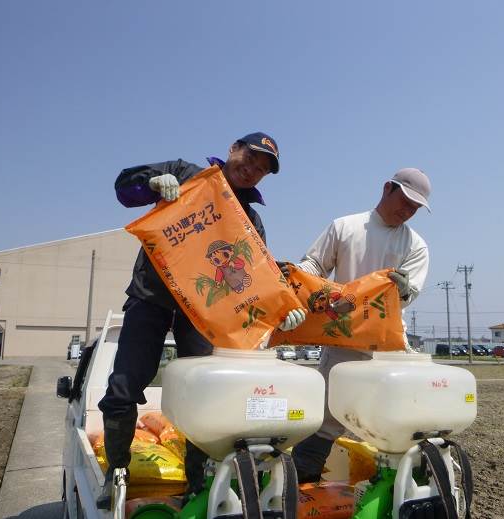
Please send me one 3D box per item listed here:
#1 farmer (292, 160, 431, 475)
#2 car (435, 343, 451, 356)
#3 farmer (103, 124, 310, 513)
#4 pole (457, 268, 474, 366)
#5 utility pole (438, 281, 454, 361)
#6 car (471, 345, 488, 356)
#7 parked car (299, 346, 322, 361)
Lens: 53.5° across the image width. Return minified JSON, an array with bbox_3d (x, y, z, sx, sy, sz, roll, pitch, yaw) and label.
[{"bbox_3d":[0.511,0.293,2.505,0.660,1.580,0.550,4,-10,-17],"label":"farmer"},{"bbox_3d":[30.660,14.630,80.155,1.700,1.820,4.400,-1,-10,6],"label":"car"},{"bbox_3d":[-0.209,0.207,2.188,0.800,1.620,0.600,4,-10,-17],"label":"farmer"},{"bbox_3d":[21.889,5.472,50.847,1.600,9.950,0.500,-3,-10,18],"label":"pole"},{"bbox_3d":[25.174,7.728,63.847,1.750,9.950,0.500,-3,-10,18],"label":"utility pole"},{"bbox_3d":[33.995,13.812,75.136,1.700,1.600,4.300,1,-10,-3],"label":"car"},{"bbox_3d":[6.564,10.741,57.632,1.700,1.550,4.200,3,-10,-14],"label":"parked car"}]

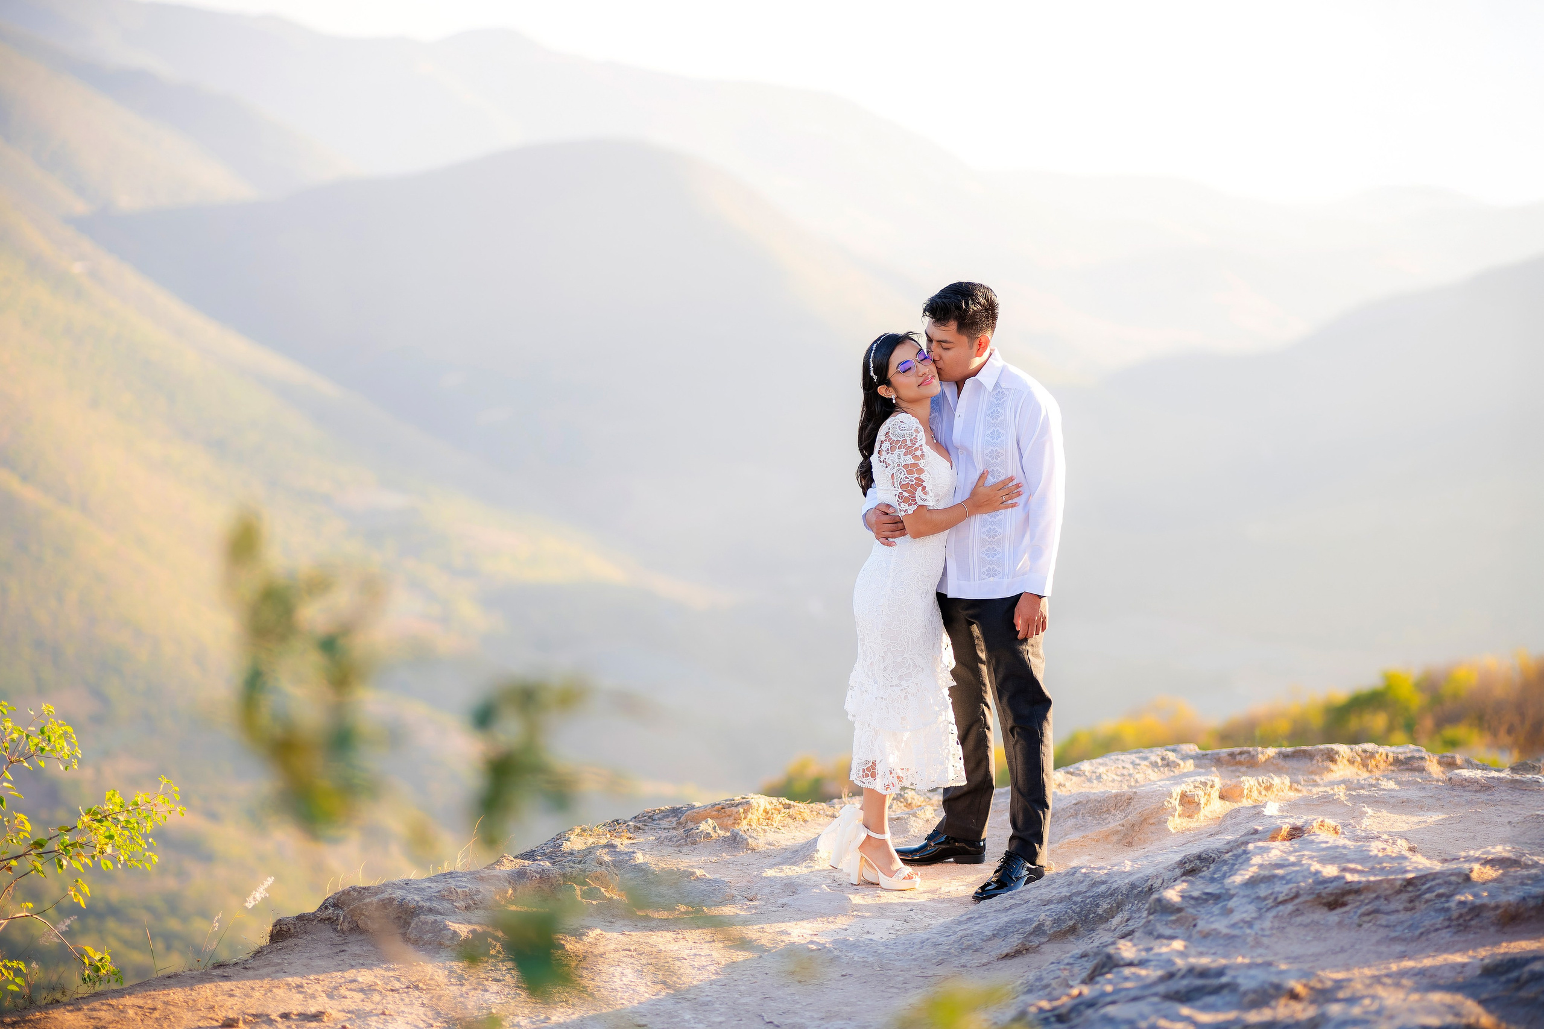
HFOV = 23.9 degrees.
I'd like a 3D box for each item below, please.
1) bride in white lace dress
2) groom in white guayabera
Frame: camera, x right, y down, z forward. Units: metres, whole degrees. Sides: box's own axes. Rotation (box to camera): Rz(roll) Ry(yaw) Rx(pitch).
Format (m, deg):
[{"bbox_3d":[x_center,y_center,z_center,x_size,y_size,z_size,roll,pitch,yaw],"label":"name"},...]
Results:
[{"bbox_3d":[0.419,0.272,10.330,0.560,1.570,0.460,1,3,24],"label":"bride in white lace dress"},{"bbox_3d":[0.562,0.214,10.380,0.620,1.730,0.480,3,4,41],"label":"groom in white guayabera"}]

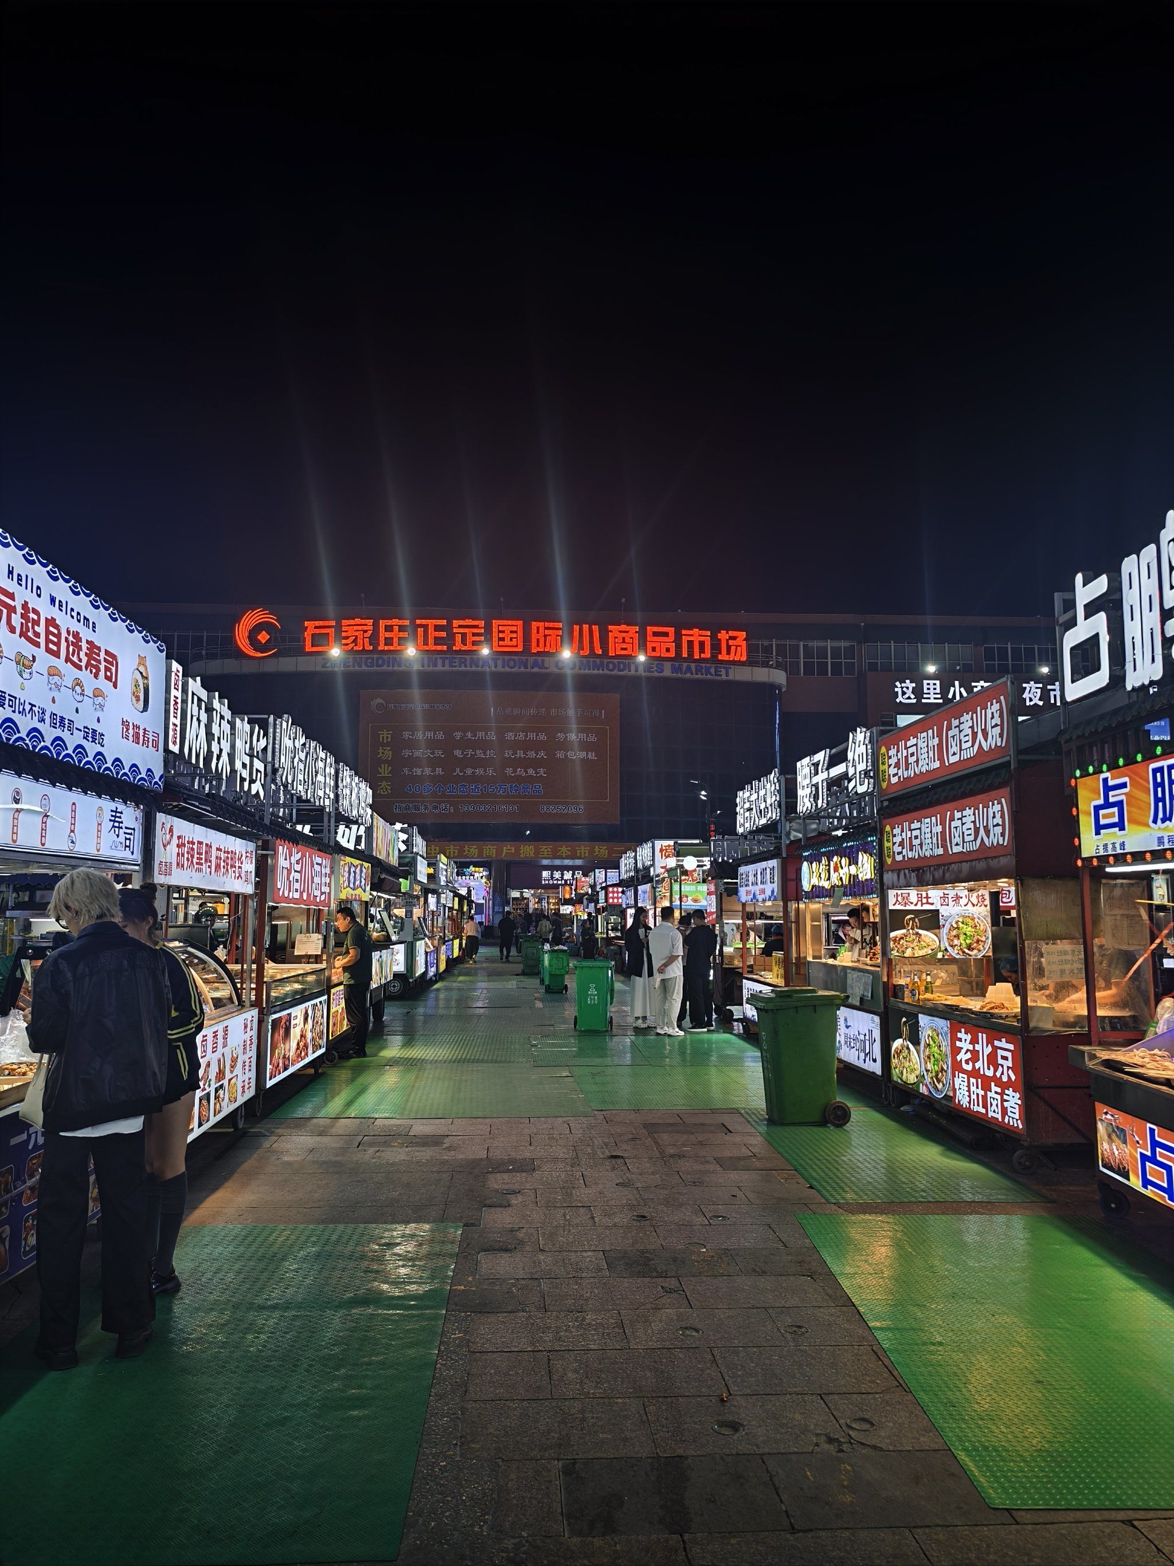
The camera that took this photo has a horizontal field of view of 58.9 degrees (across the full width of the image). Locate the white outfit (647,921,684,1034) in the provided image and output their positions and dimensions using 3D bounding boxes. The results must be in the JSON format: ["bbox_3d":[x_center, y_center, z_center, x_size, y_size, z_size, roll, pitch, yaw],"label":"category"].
[{"bbox_3d":[1.106,2.697,14.444,0.470,1.520,0.340,-6,-9,38],"label":"white outfit"}]

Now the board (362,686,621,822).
[{"bbox_3d":[-5.638,-1.499,60.694,15.164,7.761,0.250,1,-7,-6],"label":"board"}]

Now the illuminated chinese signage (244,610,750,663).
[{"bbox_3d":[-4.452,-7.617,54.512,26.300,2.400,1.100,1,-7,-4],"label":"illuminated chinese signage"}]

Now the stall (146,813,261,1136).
[{"bbox_3d":[-3.133,1.342,7.051,1.300,2.380,2.350,0,-7,-3],"label":"stall"}]

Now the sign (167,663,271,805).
[{"bbox_3d":[-2.591,-0.293,7.432,0.120,0.600,2.250,0,-7,-3],"label":"sign"}]

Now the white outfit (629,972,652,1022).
[{"bbox_3d":[0.813,3.161,15.364,0.390,0.750,0.330,6,-10,-40],"label":"white outfit"}]

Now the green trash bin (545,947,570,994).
[{"bbox_3d":[-0.634,3.999,22.342,0.500,0.960,0.580,1,-8,-11],"label":"green trash bin"}]

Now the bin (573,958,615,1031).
[{"bbox_3d":[0.067,3.025,15.010,0.580,1.010,0.720,0,-7,2],"label":"bin"}]

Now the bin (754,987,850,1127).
[{"bbox_3d":[1.686,2.181,8.402,0.750,1.050,0.580,1,-7,-4],"label":"bin"}]

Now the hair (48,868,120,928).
[{"bbox_3d":[-1.963,0.449,4.063,0.260,0.230,0.230,-3,-8,22],"label":"hair"}]

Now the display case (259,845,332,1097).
[{"bbox_3d":[-3.265,1.664,9.670,1.200,2.181,2.377,0,-7,-2],"label":"display case"}]

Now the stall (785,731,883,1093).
[{"bbox_3d":[3.108,1.300,10.676,1.300,3.360,2.800,0,-7,-3],"label":"stall"}]

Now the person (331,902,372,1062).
[{"bbox_3d":[-2.725,2.301,12.100,0.480,1.700,0.500,-1,-7,5],"label":"person"}]

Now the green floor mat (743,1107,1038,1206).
[{"bbox_3d":[1.933,2.519,7.225,1.200,0.015,2.865,0,-7,0],"label":"green floor mat"}]

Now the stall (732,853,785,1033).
[{"bbox_3d":[2.903,2.165,13.457,1.300,2.319,2.050,1,-7,-5],"label":"stall"}]

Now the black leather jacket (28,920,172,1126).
[{"bbox_3d":[-1.883,0.951,4.071,0.480,0.780,0.360,6,-9,-40],"label":"black leather jacket"}]

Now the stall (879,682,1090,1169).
[{"bbox_3d":[3.264,1.019,7.770,1.300,3.131,2.026,1,-7,-6],"label":"stall"}]

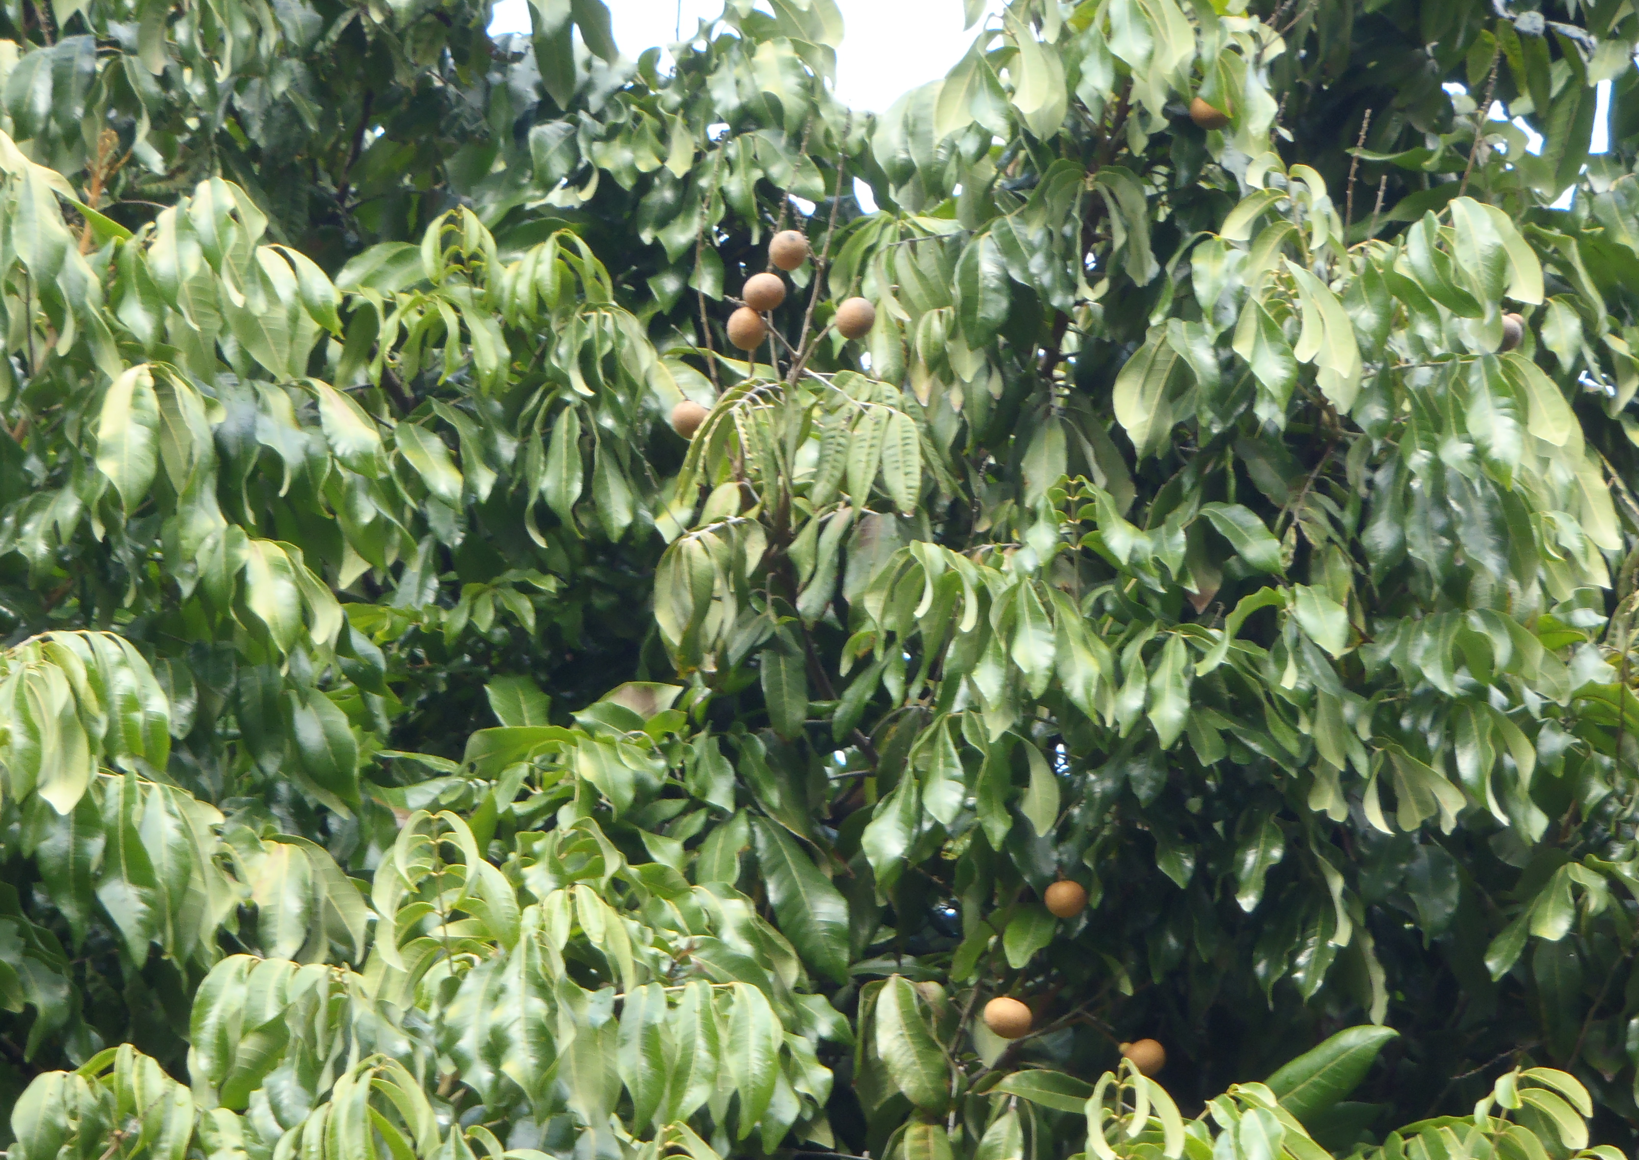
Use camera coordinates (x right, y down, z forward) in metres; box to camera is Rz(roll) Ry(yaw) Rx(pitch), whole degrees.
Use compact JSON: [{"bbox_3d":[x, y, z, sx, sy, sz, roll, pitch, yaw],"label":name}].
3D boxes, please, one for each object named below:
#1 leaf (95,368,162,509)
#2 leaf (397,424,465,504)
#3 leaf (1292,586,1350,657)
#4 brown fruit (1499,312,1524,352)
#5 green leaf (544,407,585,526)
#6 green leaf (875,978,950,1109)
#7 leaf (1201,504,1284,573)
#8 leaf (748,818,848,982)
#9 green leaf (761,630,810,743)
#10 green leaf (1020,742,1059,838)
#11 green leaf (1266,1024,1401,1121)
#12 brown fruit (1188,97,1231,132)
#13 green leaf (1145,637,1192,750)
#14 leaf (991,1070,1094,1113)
[{"bbox_3d":[-0.464,-0.095,4.450,0.040,0.101,0.027,9,-15,0],"label":"leaf"},{"bbox_3d":[-0.267,-0.079,4.550,0.029,0.074,0.024,-36,-15,0],"label":"leaf"},{"bbox_3d":[0.352,0.029,4.650,0.032,0.059,0.020,-33,-15,0],"label":"leaf"},{"bbox_3d":[0.481,-0.173,4.650,0.025,0.025,0.025,0,-10,0],"label":"brown fruit"},{"bbox_3d":[-0.181,-0.081,4.700,0.029,0.084,0.018,-4,-8,0],"label":"green leaf"},{"bbox_3d":[0.063,0.314,4.500,0.042,0.096,0.020,-20,-5,11],"label":"green leaf"},{"bbox_3d":[0.300,-0.029,4.700,0.073,0.029,0.022,39,0,12],"label":"leaf"},{"bbox_3d":[-0.013,0.217,4.500,0.047,0.130,0.027,-30,-15,0],"label":"leaf"},{"bbox_3d":[-0.025,0.074,4.650,0.031,0.083,0.020,-3,-5,0],"label":"green leaf"},{"bbox_3d":[0.156,0.148,4.700,0.027,0.069,0.018,-7,-5,-11],"label":"green leaf"},{"bbox_3d":[0.340,0.334,4.450,0.113,0.039,0.025,-35,0,-5],"label":"green leaf"},{"bbox_3d":[0.271,-0.326,4.600,0.029,0.028,0.029,0,-12,0],"label":"brown fruit"},{"bbox_3d":[0.245,0.078,4.650,0.029,0.079,0.020,5,-8,0],"label":"green leaf"},{"bbox_3d":[0.153,0.347,4.500,0.078,0.031,0.020,6,-33,0],"label":"leaf"}]

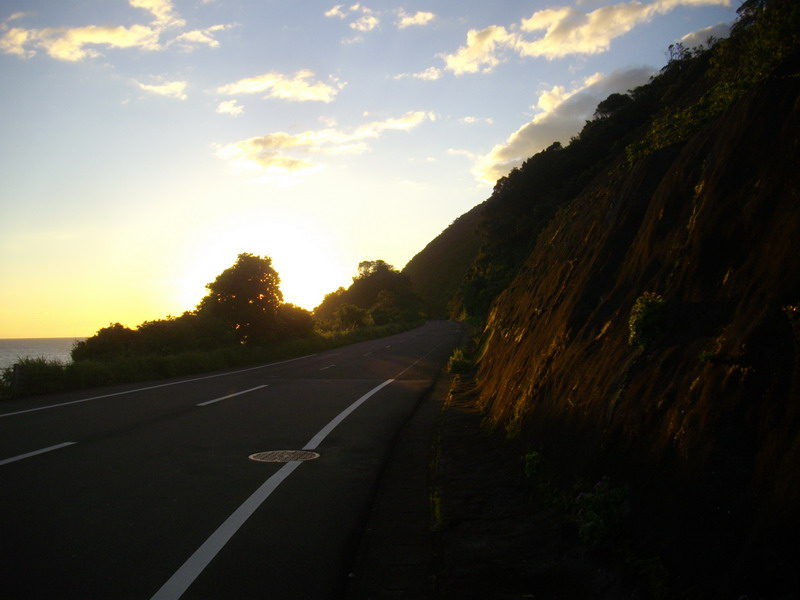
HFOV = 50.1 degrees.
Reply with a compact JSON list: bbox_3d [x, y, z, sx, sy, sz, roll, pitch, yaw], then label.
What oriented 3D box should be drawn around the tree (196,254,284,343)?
[{"bbox_3d":[-7.883,0.000,42.000,4.200,4.700,4.100,0,-3,-11],"label":"tree"}]

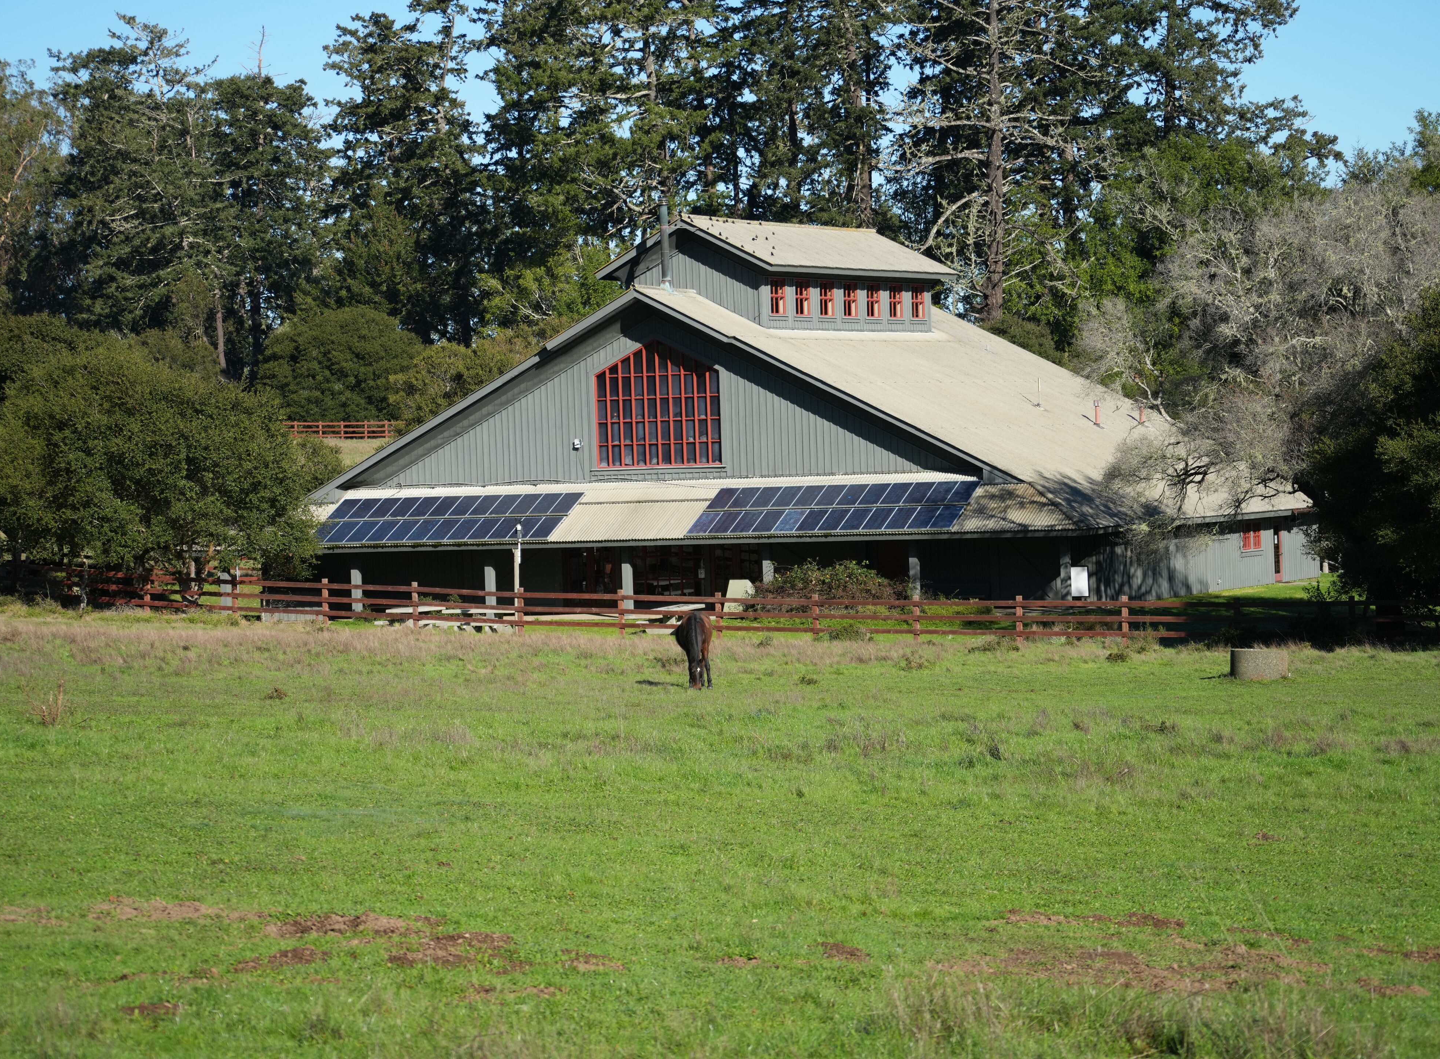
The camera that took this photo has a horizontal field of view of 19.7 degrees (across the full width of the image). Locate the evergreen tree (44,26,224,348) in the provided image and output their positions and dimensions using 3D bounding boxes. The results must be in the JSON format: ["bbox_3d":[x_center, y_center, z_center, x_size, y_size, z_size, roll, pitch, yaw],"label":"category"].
[{"bbox_3d":[-42.757,-23.555,305.000,13.000,28.000,12.500,-2,1,0],"label":"evergreen tree"}]

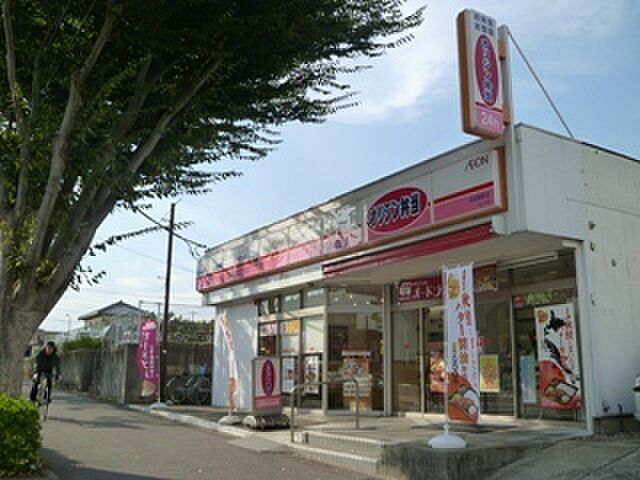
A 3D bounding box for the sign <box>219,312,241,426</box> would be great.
[{"bbox_3d":[-1.731,2.487,12.733,0.360,2.100,0.500,8,-14,-31],"label":"sign"}]

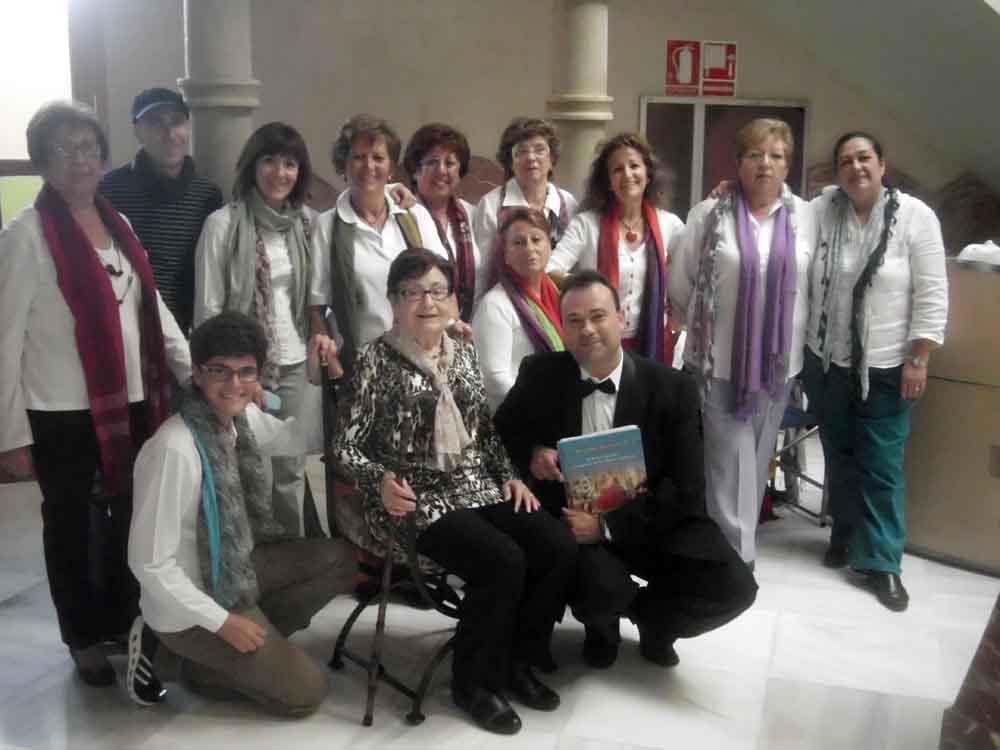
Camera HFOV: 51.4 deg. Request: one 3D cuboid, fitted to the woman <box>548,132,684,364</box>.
[{"bbox_3d":[0.437,-0.064,3.767,0.500,1.590,0.380,1,8,6],"label":"woman"}]

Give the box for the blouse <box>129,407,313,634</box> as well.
[{"bbox_3d":[-0.741,0.366,2.726,0.460,0.580,0.380,-6,10,-42],"label":"blouse"}]

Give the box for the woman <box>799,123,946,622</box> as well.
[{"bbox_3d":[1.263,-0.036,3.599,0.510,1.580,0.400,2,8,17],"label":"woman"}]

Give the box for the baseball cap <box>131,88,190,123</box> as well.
[{"bbox_3d":[-1.171,-0.929,3.586,0.185,0.130,0.250,-3,11,-17],"label":"baseball cap"}]

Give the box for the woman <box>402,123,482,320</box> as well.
[{"bbox_3d":[-0.199,-0.029,3.473,0.480,1.600,0.340,-1,7,-8],"label":"woman"}]

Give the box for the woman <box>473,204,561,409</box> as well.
[{"bbox_3d":[0.072,0.133,3.342,0.500,1.310,0.520,-3,8,-20],"label":"woman"}]

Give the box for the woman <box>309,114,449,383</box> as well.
[{"bbox_3d":[-0.378,-0.007,3.321,0.470,1.600,0.360,-2,8,-11],"label":"woman"}]

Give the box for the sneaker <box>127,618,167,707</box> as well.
[{"bbox_3d":[-0.930,0.761,2.761,0.110,0.255,0.100,-3,5,15],"label":"sneaker"}]

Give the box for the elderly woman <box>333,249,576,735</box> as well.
[{"bbox_3d":[-0.110,0.261,2.804,0.570,1.190,0.770,-5,9,-34],"label":"elderly woman"}]

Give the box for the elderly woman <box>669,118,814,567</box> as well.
[{"bbox_3d":[0.845,-0.074,3.695,0.500,1.630,0.360,2,8,11],"label":"elderly woman"}]

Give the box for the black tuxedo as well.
[{"bbox_3d":[0.339,0.316,2.881,0.690,0.780,0.550,1,7,10],"label":"black tuxedo"}]

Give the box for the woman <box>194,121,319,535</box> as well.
[{"bbox_3d":[-0.726,0.028,3.178,0.480,1.570,0.340,-3,8,-20],"label":"woman"}]

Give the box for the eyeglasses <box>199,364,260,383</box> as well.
[{"bbox_3d":[-0.660,-0.010,2.515,0.145,0.043,0.135,1,6,-22],"label":"eyeglasses"}]

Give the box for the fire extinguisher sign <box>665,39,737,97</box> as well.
[{"bbox_3d":[1.105,-1.686,5.720,0.430,0.297,0.010,-2,7,-12],"label":"fire extinguisher sign"}]

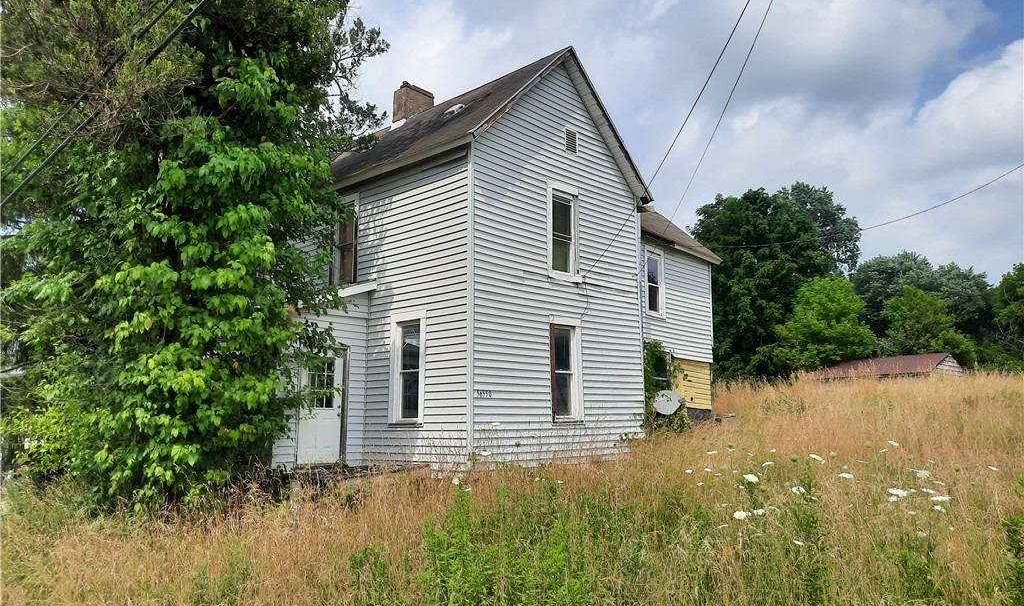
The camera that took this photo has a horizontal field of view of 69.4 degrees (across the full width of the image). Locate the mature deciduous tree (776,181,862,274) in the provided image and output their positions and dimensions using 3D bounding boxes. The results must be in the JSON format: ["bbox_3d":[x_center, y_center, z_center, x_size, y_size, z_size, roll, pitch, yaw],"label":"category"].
[{"bbox_3d":[23.285,-1.500,58.347,7.440,16.481,7.440,-4,-10,22],"label":"mature deciduous tree"}]

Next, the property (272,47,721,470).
[{"bbox_3d":[-0.420,-0.439,18.048,8.025,8.107,12.749,-9,-12,42],"label":"property"}]

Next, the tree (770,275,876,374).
[{"bbox_3d":[16.203,1.795,38.920,5.220,6.525,5.220,-4,-10,22],"label":"tree"}]

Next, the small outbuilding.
[{"bbox_3d":[17.661,3.919,34.983,3.800,2.600,5.800,7,-12,-40],"label":"small outbuilding"}]

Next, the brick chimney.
[{"bbox_3d":[-2.388,-4.617,17.971,0.564,1.057,0.893,-9,-12,42],"label":"brick chimney"}]

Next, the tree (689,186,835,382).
[{"bbox_3d":[15.856,-0.615,48.062,9.254,14.112,9.254,-4,-9,18],"label":"tree"}]

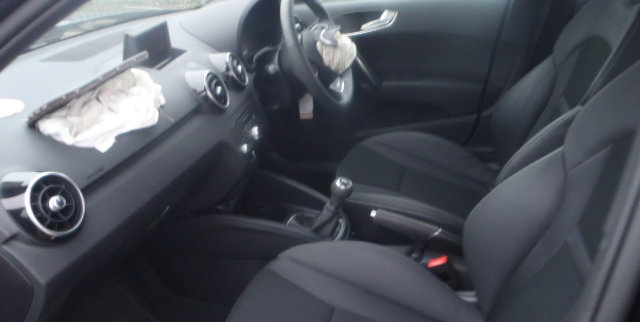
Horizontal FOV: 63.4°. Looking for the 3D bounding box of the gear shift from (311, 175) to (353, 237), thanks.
[{"bbox_3d":[0.030,0.110,1.257,0.110,0.160,0.080,2,23,15],"label":"gear shift"}]

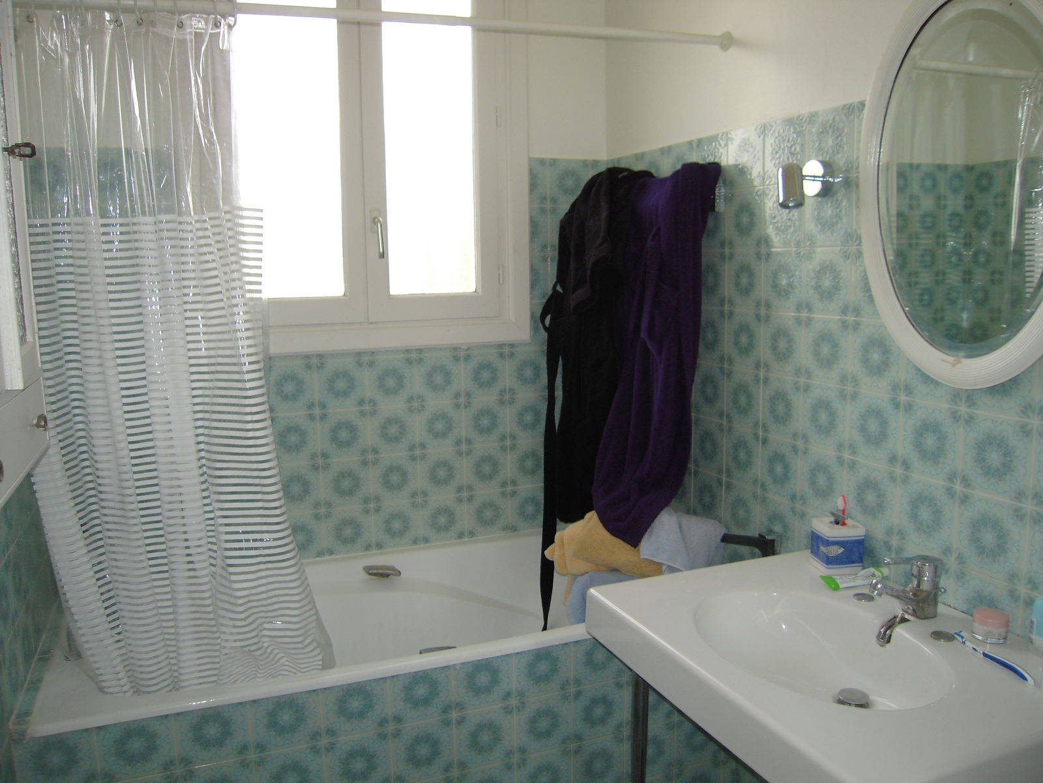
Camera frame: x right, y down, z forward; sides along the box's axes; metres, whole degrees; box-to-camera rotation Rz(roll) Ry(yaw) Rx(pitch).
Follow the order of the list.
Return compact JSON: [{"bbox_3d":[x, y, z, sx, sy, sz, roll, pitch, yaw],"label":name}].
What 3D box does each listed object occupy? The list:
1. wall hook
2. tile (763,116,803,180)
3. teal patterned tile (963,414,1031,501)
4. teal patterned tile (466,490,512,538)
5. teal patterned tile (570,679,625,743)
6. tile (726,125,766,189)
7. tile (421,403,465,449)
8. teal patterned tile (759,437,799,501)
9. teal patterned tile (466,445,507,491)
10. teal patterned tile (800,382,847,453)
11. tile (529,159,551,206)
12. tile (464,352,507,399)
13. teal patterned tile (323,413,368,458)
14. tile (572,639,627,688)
[{"bbox_3d":[0.622,-0.463,1.873,0.118,0.101,0.083,-4,9,-21],"label":"wall hook"},{"bbox_3d":[0.627,-0.571,2.018,0.010,0.151,0.149,-4,9,-21],"label":"tile"},{"bbox_3d":[0.837,0.114,1.481,0.010,0.148,0.148,-4,9,-21],"label":"teal patterned tile"},{"bbox_3d":[-0.111,0.401,2.770,0.149,0.148,0.010,-4,9,-21],"label":"teal patterned tile"},{"bbox_3d":[0.193,0.809,2.136,0.149,0.151,0.010,-4,9,-21],"label":"teal patterned tile"},{"bbox_3d":[0.558,-0.573,2.087,0.010,0.150,0.150,-4,9,-21],"label":"tile"},{"bbox_3d":[-0.251,0.109,2.646,0.148,0.148,0.010,-4,9,-21],"label":"tile"},{"bbox_3d":[0.641,0.187,2.091,0.010,0.150,0.150,-4,9,-21],"label":"teal patterned tile"},{"bbox_3d":[-0.111,0.249,2.733,0.150,0.150,0.010,-4,9,-21],"label":"teal patterned tile"},{"bbox_3d":[0.692,0.057,1.930,0.010,0.150,0.150,-4,9,-21],"label":"teal patterned tile"},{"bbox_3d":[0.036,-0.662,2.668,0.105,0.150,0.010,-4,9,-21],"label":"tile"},{"bbox_3d":[-0.118,-0.052,2.688,0.150,0.150,0.010,-4,9,-21],"label":"tile"},{"bbox_3d":[-0.537,0.130,2.550,0.150,0.150,0.010,-4,9,-21],"label":"teal patterned tile"},{"bbox_3d":[0.190,0.666,2.082,0.148,0.123,0.010,-4,9,-21],"label":"tile"}]

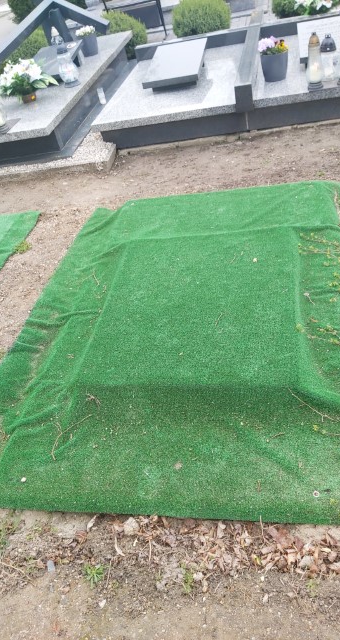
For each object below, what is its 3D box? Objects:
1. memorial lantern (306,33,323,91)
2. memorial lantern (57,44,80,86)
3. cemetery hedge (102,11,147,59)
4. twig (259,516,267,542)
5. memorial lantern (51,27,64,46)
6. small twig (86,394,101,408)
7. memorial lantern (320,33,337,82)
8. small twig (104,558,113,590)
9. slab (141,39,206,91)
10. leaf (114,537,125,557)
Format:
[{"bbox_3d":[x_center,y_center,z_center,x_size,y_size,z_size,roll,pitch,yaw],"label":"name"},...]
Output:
[{"bbox_3d":[1.001,-1.777,3.309,0.117,0.351,0.117,-1,43,15],"label":"memorial lantern"},{"bbox_3d":[-0.858,-2.119,3.995,0.155,0.300,0.155,-1,43,16],"label":"memorial lantern"},{"bbox_3d":[-0.550,-3.331,5.607,0.550,0.540,0.550,-1,43,16],"label":"cemetery hedge"},{"bbox_3d":[0.266,0.596,1.375,0.012,0.012,0.073,-9,41,7],"label":"twig"},{"bbox_3d":[-1.055,-2.634,4.596,0.125,0.290,0.125,-1,43,16],"label":"memorial lantern"},{"bbox_3d":[-0.288,0.297,1.790,0.035,0.025,0.085,-36,45,-23],"label":"small twig"},{"bbox_3d":[1.128,-1.854,3.402,0.113,0.294,0.113,-1,43,15],"label":"memorial lantern"},{"bbox_3d":[-0.177,0.723,1.370,0.010,0.010,0.082,-4,42,12],"label":"small twig"},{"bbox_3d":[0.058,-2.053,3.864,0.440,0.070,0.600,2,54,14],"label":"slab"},{"bbox_3d":[-0.156,0.681,1.443,0.018,0.012,0.075,-27,43,-15],"label":"leaf"}]

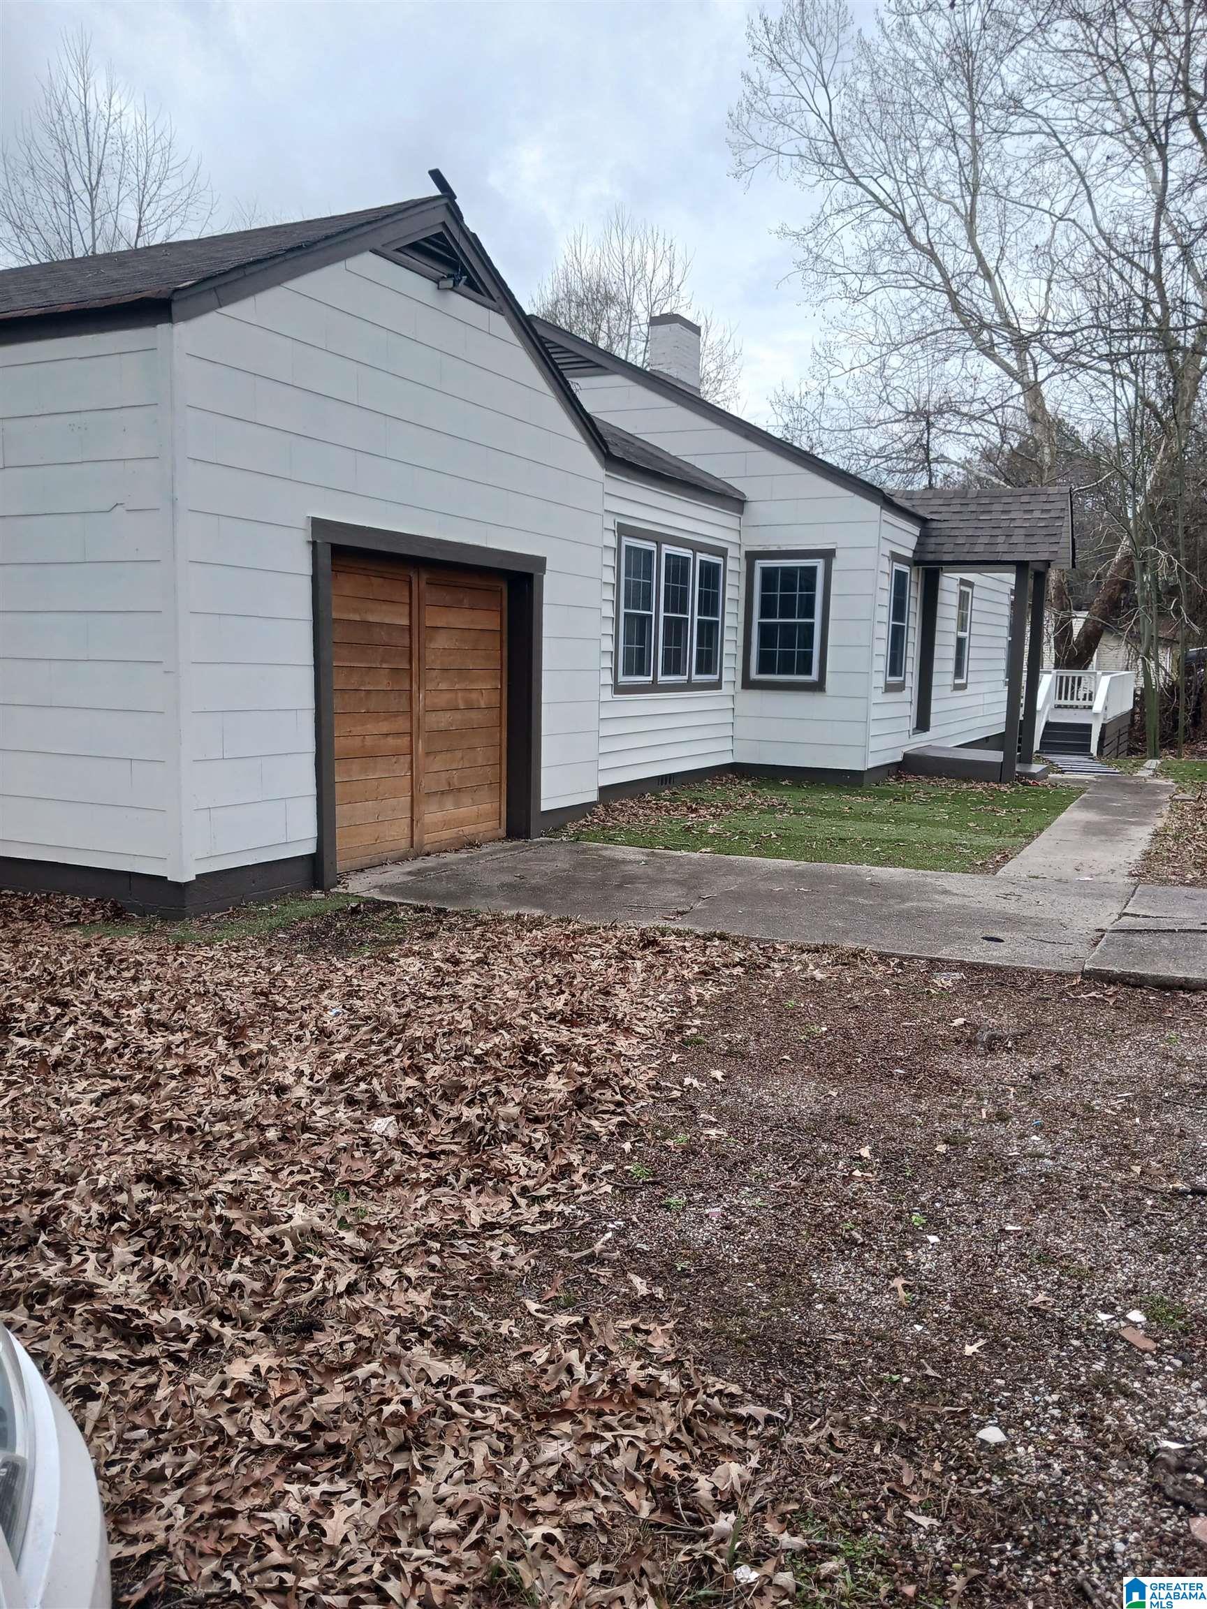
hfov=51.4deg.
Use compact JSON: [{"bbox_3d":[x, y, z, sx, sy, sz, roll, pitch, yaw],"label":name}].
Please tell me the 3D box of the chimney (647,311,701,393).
[{"bbox_3d":[1.007,-6.197,17.439,0.429,0.930,0.781,4,7,26],"label":"chimney"}]

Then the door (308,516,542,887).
[{"bbox_3d":[-1.221,-0.736,8.998,0.260,2.255,2.880,4,7,26],"label":"door"}]

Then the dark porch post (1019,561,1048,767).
[{"bbox_3d":[5.581,-1.766,16.268,0.140,2.500,0.140,4,7,26],"label":"dark porch post"}]

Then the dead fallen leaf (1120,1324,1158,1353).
[{"bbox_3d":[1.196,1.191,2.800,0.048,0.018,0.097,-1,7,-21],"label":"dead fallen leaf"}]

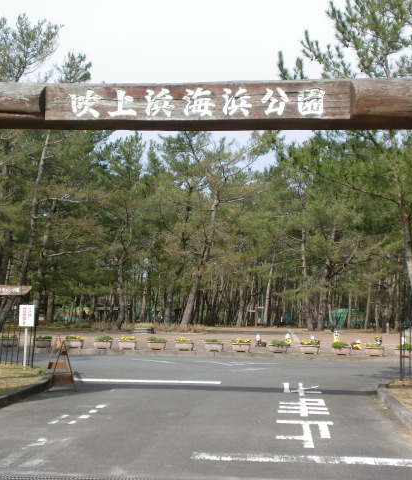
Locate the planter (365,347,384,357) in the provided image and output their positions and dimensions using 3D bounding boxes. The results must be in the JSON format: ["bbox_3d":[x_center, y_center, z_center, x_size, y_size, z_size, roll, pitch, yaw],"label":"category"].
[{"bbox_3d":[5.023,3.312,25.305,0.590,0.280,0.280,0,-4,15],"label":"planter"}]

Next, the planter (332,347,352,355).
[{"bbox_3d":[4.233,3.447,26.552,0.620,0.280,0.300,0,-5,6],"label":"planter"}]

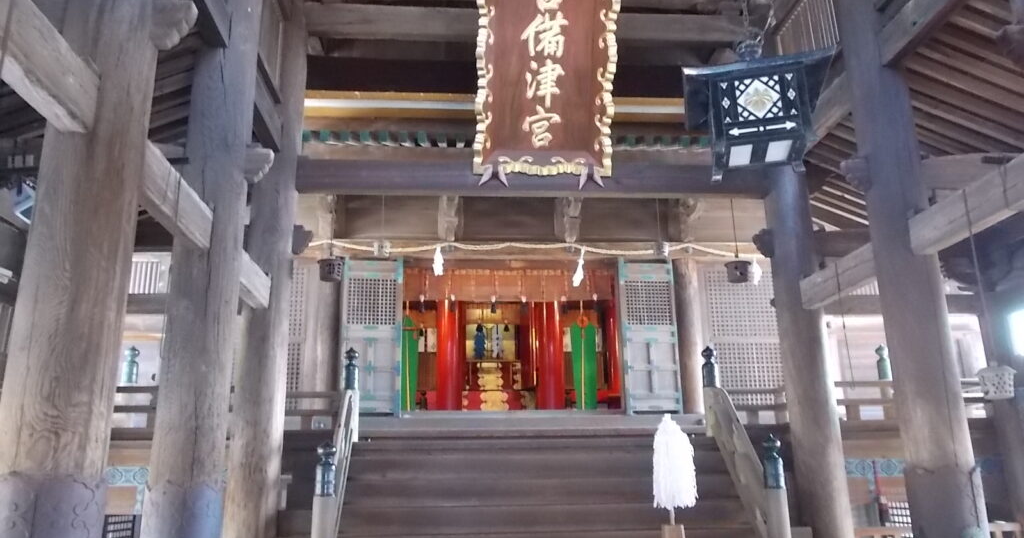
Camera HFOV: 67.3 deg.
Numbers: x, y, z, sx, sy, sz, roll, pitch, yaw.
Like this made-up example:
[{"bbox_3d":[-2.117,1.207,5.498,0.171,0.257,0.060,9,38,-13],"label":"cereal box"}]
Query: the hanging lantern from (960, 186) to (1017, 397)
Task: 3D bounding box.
[{"bbox_3d":[2.864,0.131,4.701,0.205,1.291,0.205,0,-16,-4],"label":"hanging lantern"}]

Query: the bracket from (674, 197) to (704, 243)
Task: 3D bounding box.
[{"bbox_3d":[2.550,-0.722,11.039,0.340,0.745,0.480,0,-15,-5],"label":"bracket"}]

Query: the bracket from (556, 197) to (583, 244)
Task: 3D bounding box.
[{"bbox_3d":[0.841,-0.732,10.899,0.320,0.745,0.480,0,-15,-5],"label":"bracket"}]

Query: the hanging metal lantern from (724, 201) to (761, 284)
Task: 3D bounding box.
[{"bbox_3d":[2.346,-0.291,8.025,0.310,0.915,0.280,0,-15,-5],"label":"hanging metal lantern"}]

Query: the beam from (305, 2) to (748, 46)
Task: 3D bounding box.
[{"bbox_3d":[0.223,-2.749,8.679,5.050,0.310,0.200,0,-15,-5],"label":"beam"}]

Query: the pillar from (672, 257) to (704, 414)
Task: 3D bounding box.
[{"bbox_3d":[2.664,0.922,11.363,0.430,2.450,0.430,0,-15,-5],"label":"pillar"}]

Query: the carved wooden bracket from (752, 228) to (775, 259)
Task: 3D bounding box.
[{"bbox_3d":[2.692,-0.275,8.188,0.240,0.310,0.200,0,-15,-5],"label":"carved wooden bracket"}]

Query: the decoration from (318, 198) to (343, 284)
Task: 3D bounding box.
[{"bbox_3d":[-1.834,-0.288,7.831,0.250,0.900,0.250,0,-15,-5],"label":"decoration"}]

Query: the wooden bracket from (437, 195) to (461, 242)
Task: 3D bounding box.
[{"bbox_3d":[-0.911,-0.752,11.365,0.300,0.760,0.320,0,-15,-5],"label":"wooden bracket"}]

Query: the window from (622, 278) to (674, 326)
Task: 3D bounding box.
[{"bbox_3d":[1.954,0.466,10.943,0.671,0.692,0.060,0,-15,-5],"label":"window"}]

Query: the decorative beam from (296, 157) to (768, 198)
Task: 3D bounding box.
[{"bbox_3d":[0.266,-0.965,8.193,5.050,0.340,0.200,0,-15,-5],"label":"decorative beam"}]

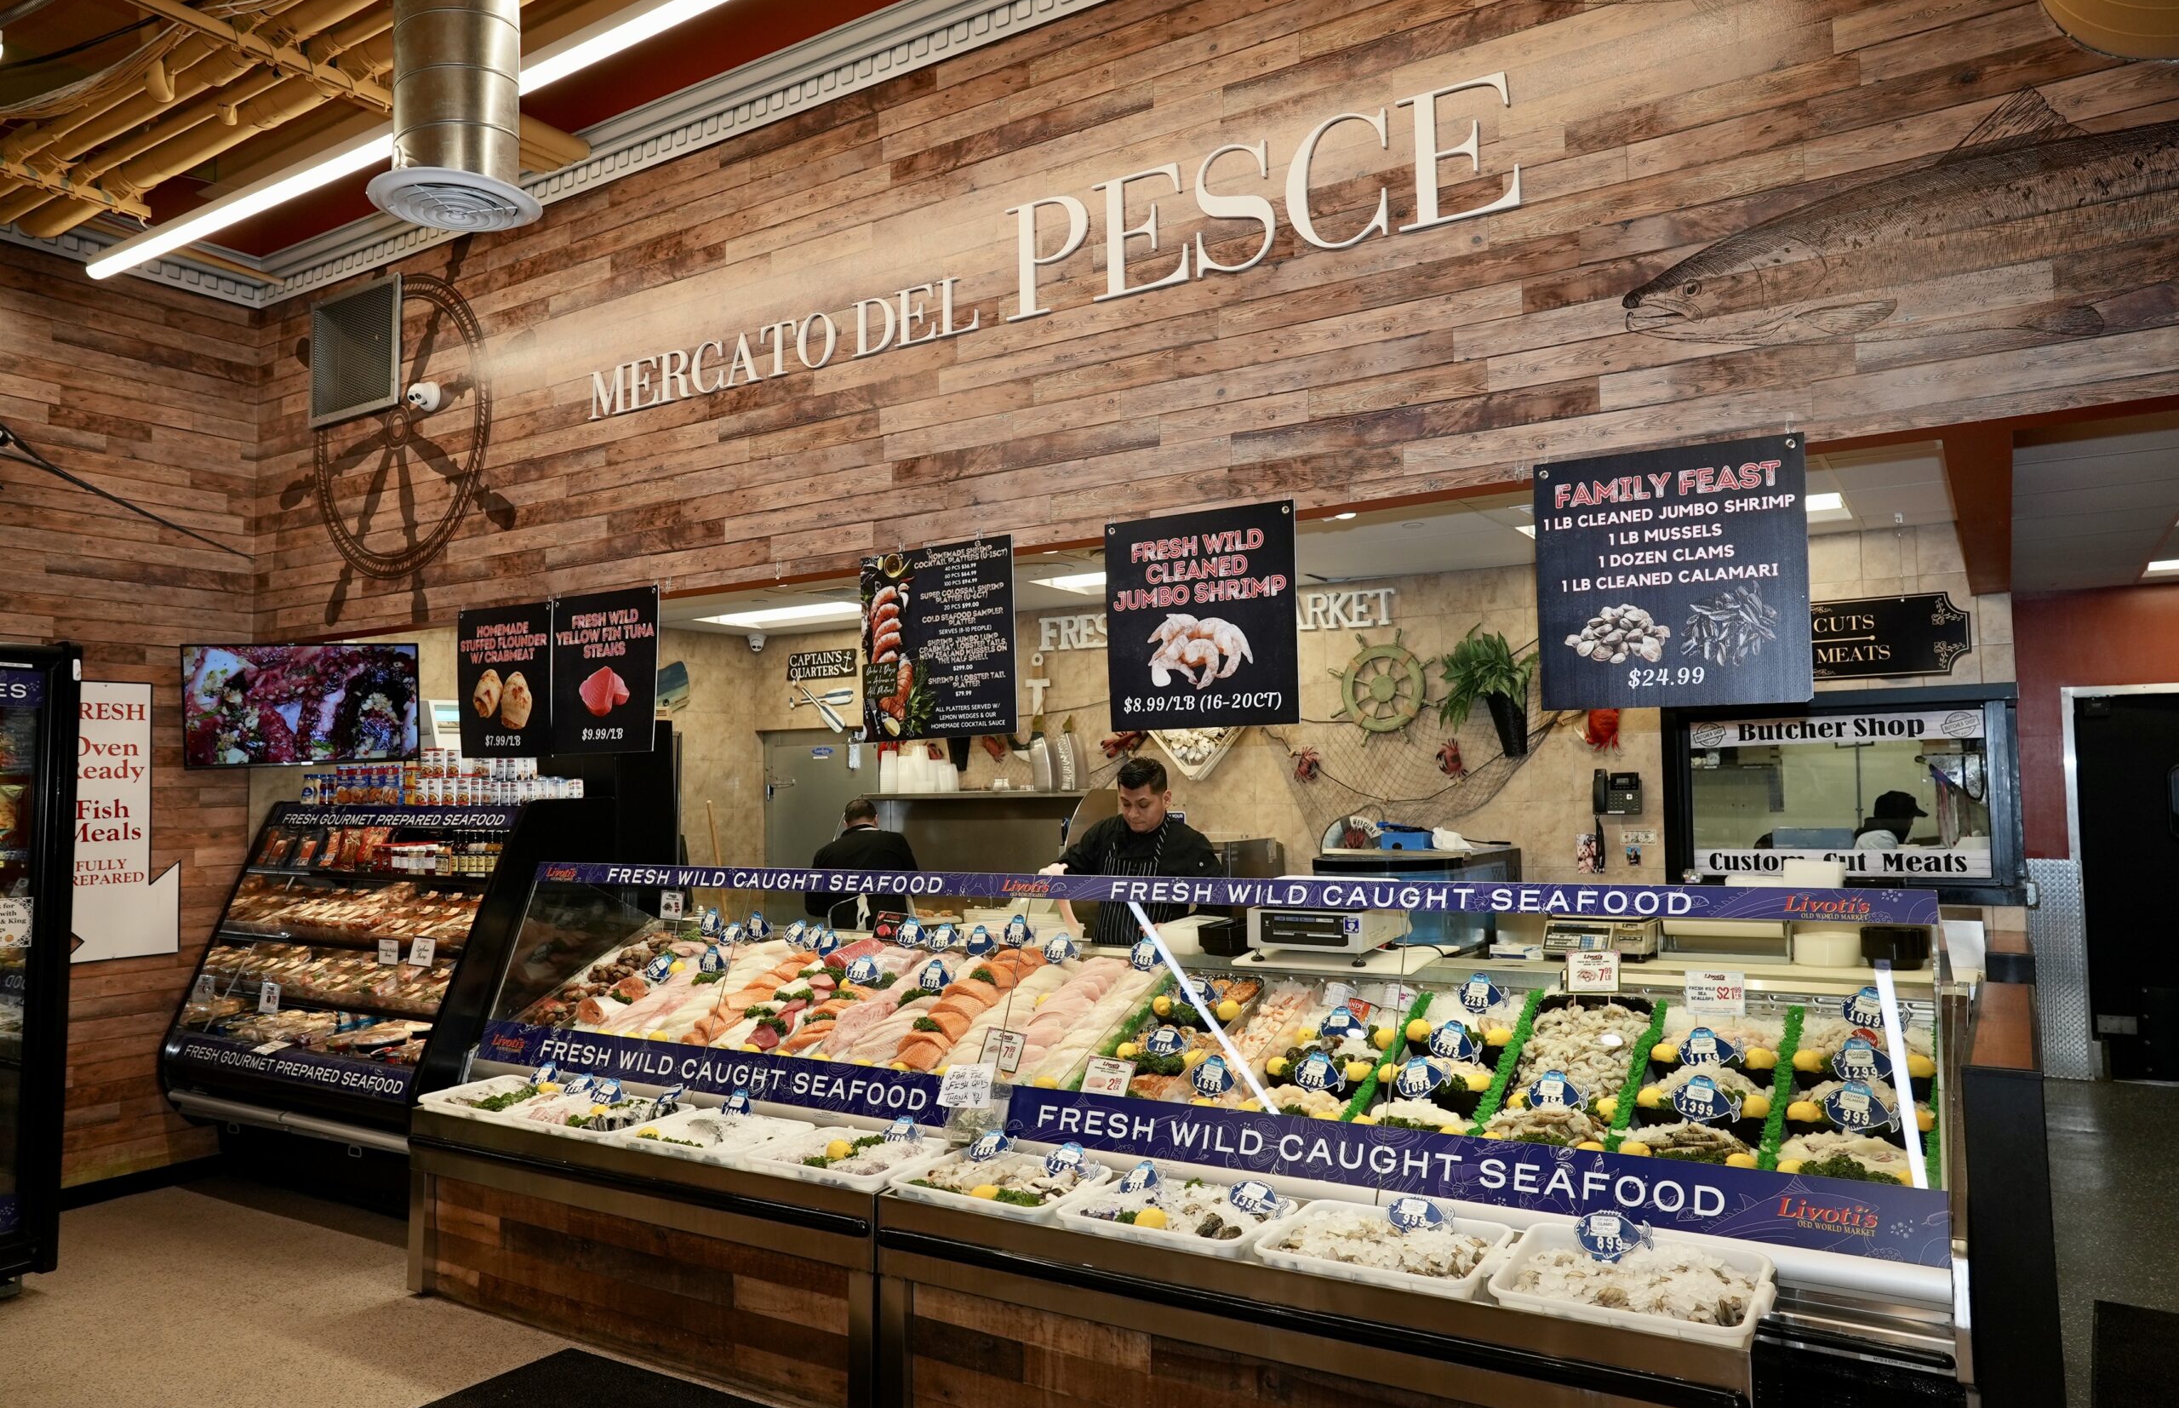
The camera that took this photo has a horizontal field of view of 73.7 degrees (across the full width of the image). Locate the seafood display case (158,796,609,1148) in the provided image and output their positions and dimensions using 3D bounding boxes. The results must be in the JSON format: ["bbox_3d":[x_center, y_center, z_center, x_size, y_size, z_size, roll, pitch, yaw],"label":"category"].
[{"bbox_3d":[-3.039,1.268,6.237,1.960,1.680,0.880,-3,-5,33],"label":"seafood display case"}]

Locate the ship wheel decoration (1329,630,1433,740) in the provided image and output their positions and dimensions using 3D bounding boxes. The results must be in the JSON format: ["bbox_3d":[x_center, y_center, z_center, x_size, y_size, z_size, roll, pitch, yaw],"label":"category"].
[{"bbox_3d":[1.385,-0.087,6.971,0.550,0.550,0.060,-3,-5,33],"label":"ship wheel decoration"}]

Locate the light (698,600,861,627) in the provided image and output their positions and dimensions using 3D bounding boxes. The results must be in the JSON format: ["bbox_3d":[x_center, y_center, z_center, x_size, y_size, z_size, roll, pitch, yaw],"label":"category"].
[{"bbox_3d":[-1.658,-0.529,8.316,1.220,0.080,0.600,-3,-5,33],"label":"light"}]

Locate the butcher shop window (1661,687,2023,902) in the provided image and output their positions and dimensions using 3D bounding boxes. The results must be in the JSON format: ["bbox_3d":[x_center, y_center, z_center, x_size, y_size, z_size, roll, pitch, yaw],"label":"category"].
[{"bbox_3d":[3.005,0.369,5.870,1.280,0.824,0.140,-3,-5,33],"label":"butcher shop window"}]

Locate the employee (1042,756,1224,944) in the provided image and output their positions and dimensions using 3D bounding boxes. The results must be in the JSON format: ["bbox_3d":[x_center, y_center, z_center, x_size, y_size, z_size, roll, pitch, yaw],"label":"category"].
[{"bbox_3d":[0.154,1.080,4.931,0.620,1.775,0.460,-3,-5,28],"label":"employee"}]

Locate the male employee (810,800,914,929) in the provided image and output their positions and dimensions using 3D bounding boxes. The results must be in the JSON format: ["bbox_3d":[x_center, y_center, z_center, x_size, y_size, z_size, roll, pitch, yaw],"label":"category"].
[{"bbox_3d":[-1.093,1.314,7.197,0.540,1.670,0.460,-1,-4,8],"label":"male employee"}]

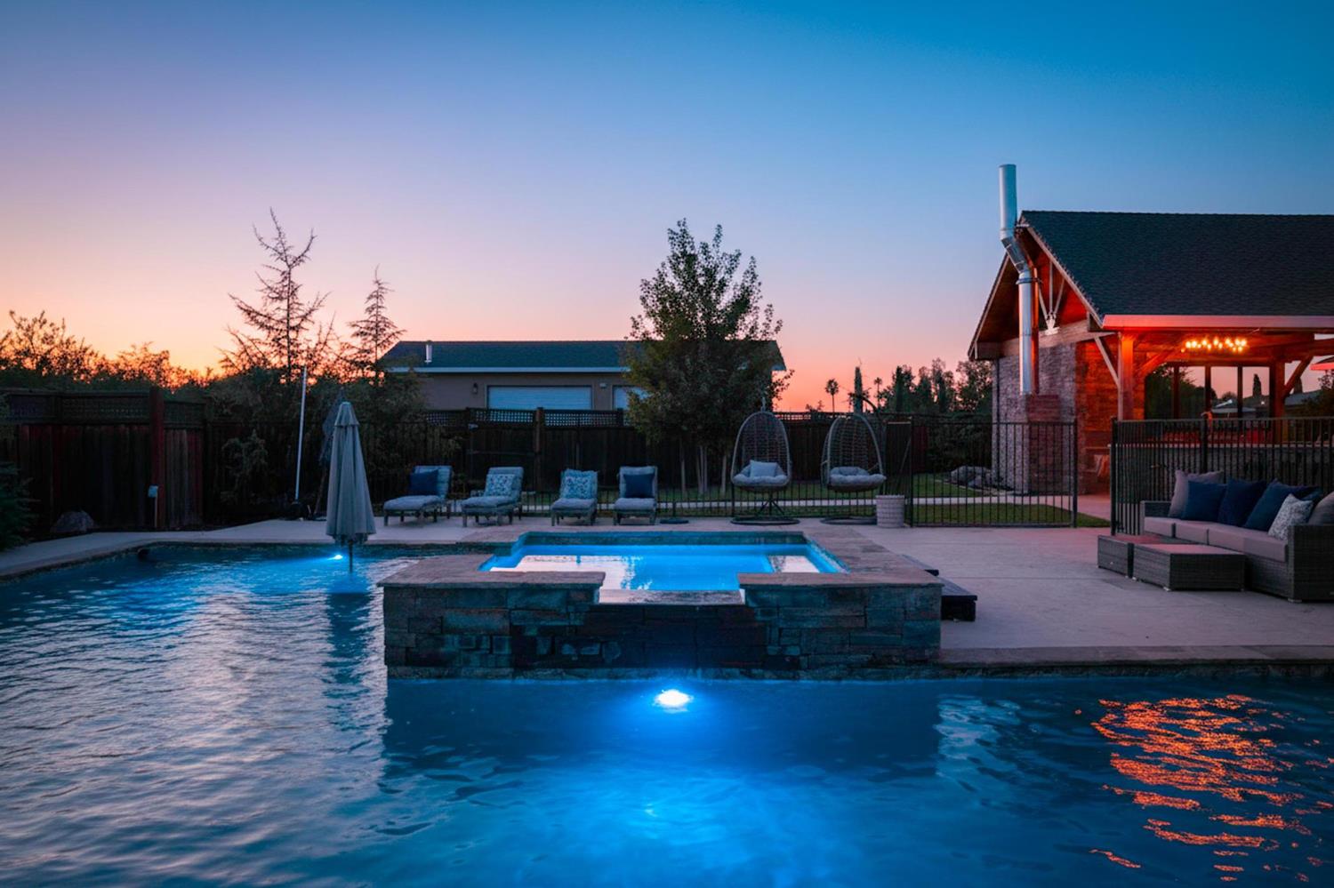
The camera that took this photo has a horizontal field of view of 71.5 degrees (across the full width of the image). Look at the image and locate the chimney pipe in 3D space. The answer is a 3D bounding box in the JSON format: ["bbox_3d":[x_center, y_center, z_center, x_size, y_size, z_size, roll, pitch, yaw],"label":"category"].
[{"bbox_3d":[7.850,-3.680,20.800,0.820,5.200,0.420,0,1,0],"label":"chimney pipe"}]

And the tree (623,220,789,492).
[{"bbox_3d":[0.860,-1.900,20.200,3.600,6.000,3.500,0,1,0],"label":"tree"}]

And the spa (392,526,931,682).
[{"bbox_3d":[-0.030,1.100,7.190,3.380,0.580,3.280,0,1,0],"label":"spa"}]

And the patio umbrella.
[{"bbox_3d":[-3.330,0.470,9.760,0.530,1.850,0.530,0,1,0],"label":"patio umbrella"}]

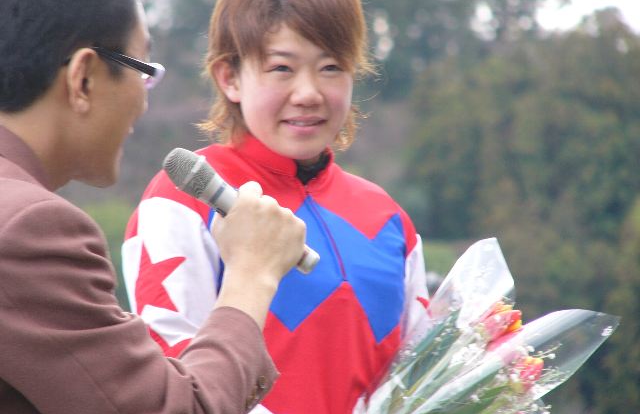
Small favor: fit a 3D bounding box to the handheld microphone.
[{"bbox_3d":[-0.086,0.004,6.550,0.202,0.047,0.047,37,0,-9],"label":"handheld microphone"}]

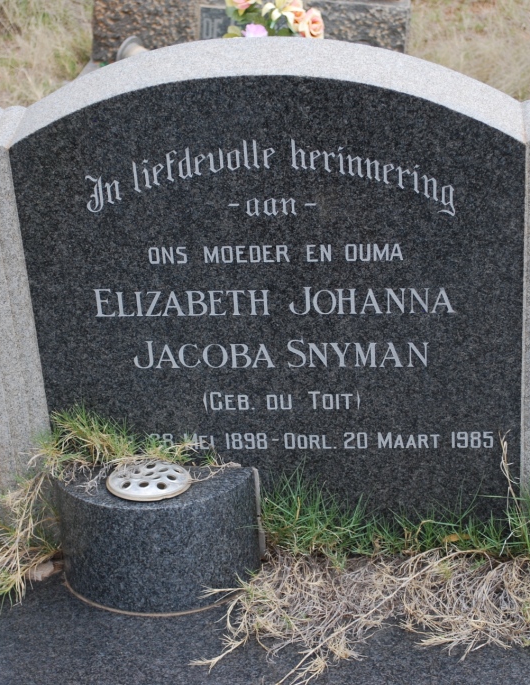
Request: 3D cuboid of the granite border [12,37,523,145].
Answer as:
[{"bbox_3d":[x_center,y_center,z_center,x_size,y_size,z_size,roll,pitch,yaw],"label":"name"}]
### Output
[{"bbox_3d":[0.000,-0.297,2.025,0.613,0.095,0.105,0,31,7],"label":"granite border"}]

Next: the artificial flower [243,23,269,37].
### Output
[{"bbox_3d":[-0.018,-0.653,3.600,0.057,0.048,0.055,-3,31,0],"label":"artificial flower"}]

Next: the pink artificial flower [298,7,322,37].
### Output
[{"bbox_3d":[0.096,-0.672,3.600,0.058,0.068,0.055,-11,32,-13],"label":"pink artificial flower"}]

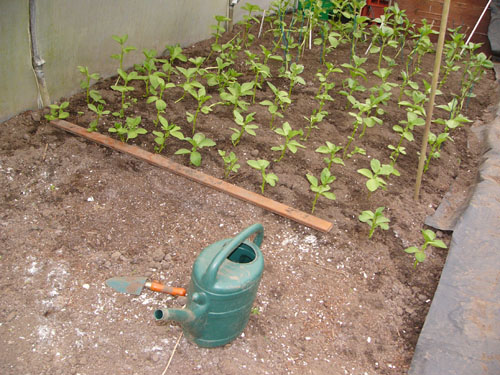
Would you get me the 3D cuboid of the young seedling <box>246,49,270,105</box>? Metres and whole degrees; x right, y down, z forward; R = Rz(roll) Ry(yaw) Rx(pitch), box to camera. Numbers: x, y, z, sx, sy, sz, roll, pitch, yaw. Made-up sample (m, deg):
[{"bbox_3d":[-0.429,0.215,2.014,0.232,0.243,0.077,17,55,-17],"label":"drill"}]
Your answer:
[{"bbox_3d":[0.058,-0.839,4.009,0.200,0.413,0.190,0,27,0],"label":"young seedling"}]

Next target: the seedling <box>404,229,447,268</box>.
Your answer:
[{"bbox_3d":[0.621,0.225,1.841,0.148,0.172,0.133,3,35,0],"label":"seedling"}]

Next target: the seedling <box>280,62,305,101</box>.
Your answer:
[{"bbox_3d":[0.302,-0.739,3.701,0.171,0.267,0.162,0,29,0],"label":"seedling"}]

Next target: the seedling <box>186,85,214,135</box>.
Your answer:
[{"bbox_3d":[-0.303,-0.466,3.188,0.172,0.292,0.163,0,29,0],"label":"seedling"}]

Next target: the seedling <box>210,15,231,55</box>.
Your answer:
[{"bbox_3d":[-0.293,-1.480,5.078,0.185,0.385,0.166,0,29,-4],"label":"seedling"}]

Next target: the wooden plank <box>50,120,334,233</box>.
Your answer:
[{"bbox_3d":[-0.515,-0.137,3.077,2.291,0.020,0.074,20,34,34],"label":"wooden plank"}]

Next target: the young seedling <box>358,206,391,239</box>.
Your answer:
[{"bbox_3d":[0.574,0.170,2.398,0.140,0.152,0.126,10,30,14],"label":"young seedling"}]

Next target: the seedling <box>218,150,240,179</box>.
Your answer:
[{"bbox_3d":[-0.114,-0.122,2.896,0.122,0.161,0.116,0,27,0],"label":"seedling"}]

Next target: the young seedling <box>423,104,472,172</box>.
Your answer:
[{"bbox_3d":[1.119,-0.270,2.964,0.247,0.406,0.223,12,31,18],"label":"young seedling"}]

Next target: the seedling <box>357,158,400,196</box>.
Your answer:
[{"bbox_3d":[0.666,-0.032,2.705,0.217,0.213,0.195,9,30,13],"label":"seedling"}]

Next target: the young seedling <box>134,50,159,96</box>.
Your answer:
[{"bbox_3d":[-0.756,-0.830,3.799,0.175,0.329,0.167,0,29,0],"label":"young seedling"}]

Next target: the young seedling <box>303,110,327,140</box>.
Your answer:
[{"bbox_3d":[0.349,-0.328,2.816,0.130,0.167,0.120,4,31,0],"label":"young seedling"}]

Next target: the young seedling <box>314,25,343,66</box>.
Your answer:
[{"bbox_3d":[0.777,-1.398,5.149,0.277,0.361,0.263,0,27,0],"label":"young seedling"}]

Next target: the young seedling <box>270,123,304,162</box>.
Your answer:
[{"bbox_3d":[0.215,-0.254,3.055,0.189,0.234,0.170,4,29,3],"label":"young seedling"}]

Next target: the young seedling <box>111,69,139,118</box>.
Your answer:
[{"bbox_3d":[-0.700,-0.518,2.902,0.156,0.279,0.144,4,31,0],"label":"young seedling"}]

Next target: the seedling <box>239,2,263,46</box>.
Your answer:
[{"bbox_3d":[0.002,-1.670,5.380,0.235,0.444,0.211,2,29,-1],"label":"seedling"}]

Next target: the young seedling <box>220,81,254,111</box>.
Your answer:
[{"bbox_3d":[-0.094,-0.678,3.902,0.255,0.226,0.242,0,27,0],"label":"young seedling"}]

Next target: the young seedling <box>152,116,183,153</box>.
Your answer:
[{"bbox_3d":[-0.382,-0.239,2.407,0.138,0.180,0.125,3,35,0],"label":"young seedling"}]

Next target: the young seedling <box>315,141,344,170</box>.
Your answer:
[{"bbox_3d":[0.388,-0.150,2.539,0.146,0.152,0.135,4,31,0],"label":"young seedling"}]

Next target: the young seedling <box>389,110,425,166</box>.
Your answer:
[{"bbox_3d":[0.715,-0.217,2.375,0.171,0.278,0.154,3,35,0],"label":"young seedling"}]

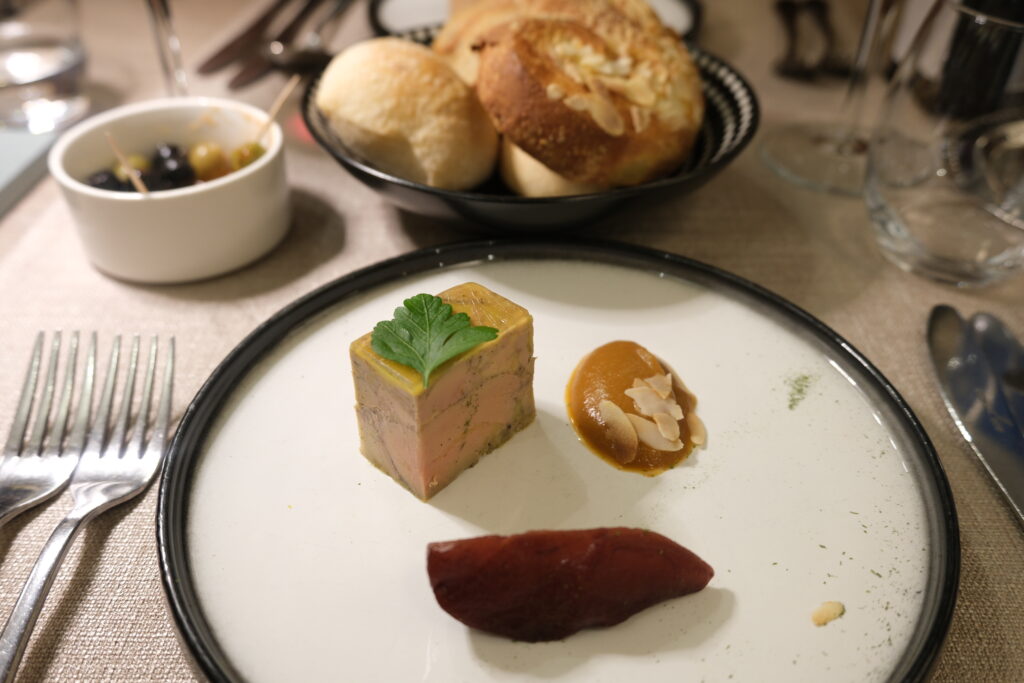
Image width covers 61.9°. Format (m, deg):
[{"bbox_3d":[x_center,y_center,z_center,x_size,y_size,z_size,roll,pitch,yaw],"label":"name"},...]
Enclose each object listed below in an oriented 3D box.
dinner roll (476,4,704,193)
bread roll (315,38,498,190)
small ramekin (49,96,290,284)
[{"bbox_3d":[0.031,-0.098,0.346,0.091,0.055,0.088,3,55,-5],"label":"dinner roll"},{"bbox_3d":[-0.044,-0.094,0.356,0.076,0.060,0.074,0,38,0],"label":"bread roll"},{"bbox_3d":[-0.143,-0.066,0.367,0.094,0.041,0.094,1,38,0],"label":"small ramekin"}]

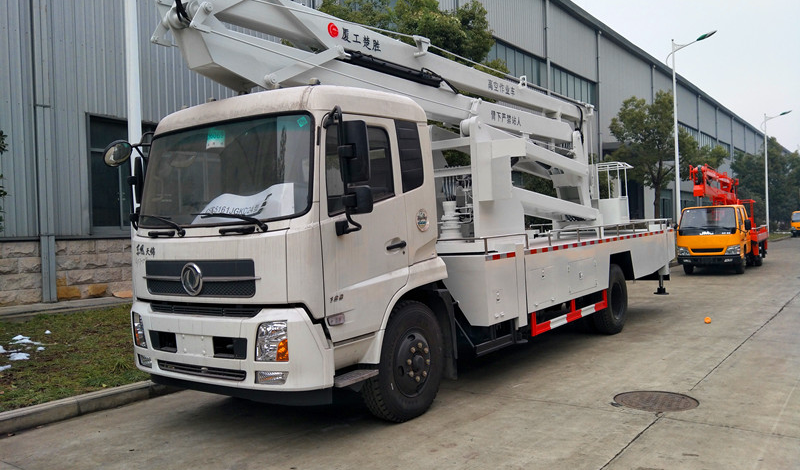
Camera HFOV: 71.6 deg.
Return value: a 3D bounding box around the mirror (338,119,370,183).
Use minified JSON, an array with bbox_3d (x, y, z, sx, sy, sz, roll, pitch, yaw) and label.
[{"bbox_3d":[-0.314,-0.579,3.870,0.200,0.430,0.100,-2,0,31],"label":"mirror"}]

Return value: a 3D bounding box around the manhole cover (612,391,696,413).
[{"bbox_3d":[2.293,1.512,4.957,0.770,0.030,0.770,-2,0,41],"label":"manhole cover"}]

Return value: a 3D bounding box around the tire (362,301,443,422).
[{"bbox_3d":[0.002,1.084,4.796,0.265,1.020,1.020,-2,0,35],"label":"tire"}]

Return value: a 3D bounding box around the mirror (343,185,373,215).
[{"bbox_3d":[-0.293,-0.241,3.870,0.190,0.200,0.090,-2,0,31],"label":"mirror"}]

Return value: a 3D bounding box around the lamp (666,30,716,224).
[{"bbox_3d":[11.857,-3.503,22.269,1.800,9.060,0.300,-2,0,41],"label":"lamp"}]

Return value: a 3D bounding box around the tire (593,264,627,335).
[{"bbox_3d":[3.008,0.939,8.138,0.275,1.020,1.020,-2,0,40],"label":"tire"}]

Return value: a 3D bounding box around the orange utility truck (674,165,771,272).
[{"bbox_3d":[11.067,-0.579,18.991,1.950,3.460,5.850,-2,0,40],"label":"orange utility truck"}]

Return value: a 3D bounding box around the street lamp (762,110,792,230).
[{"bbox_3d":[26.474,-4.073,38.768,1.800,9.092,0.300,-2,0,41],"label":"street lamp"}]

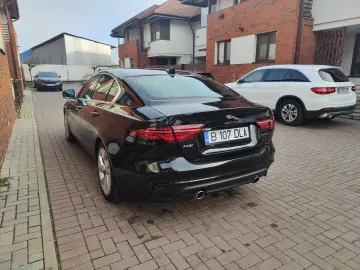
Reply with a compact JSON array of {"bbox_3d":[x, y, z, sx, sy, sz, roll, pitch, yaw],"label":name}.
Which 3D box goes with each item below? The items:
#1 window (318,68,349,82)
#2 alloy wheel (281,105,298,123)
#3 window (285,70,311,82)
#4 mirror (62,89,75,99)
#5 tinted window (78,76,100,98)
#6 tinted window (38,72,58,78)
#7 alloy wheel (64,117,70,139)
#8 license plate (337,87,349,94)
[{"bbox_3d":[4.028,-1.516,6.403,1.250,0.400,0.120,-7,-16,-29],"label":"window"},{"bbox_3d":[3.023,-0.598,6.748,0.190,0.490,0.490,-7,15,-29],"label":"alloy wheel"},{"bbox_3d":[3.109,-1.553,6.603,0.070,0.360,0.840,15,4,-32],"label":"window"},{"bbox_3d":[-1.851,-0.678,4.149,0.235,0.165,0.160,-8,15,-30],"label":"mirror"},{"bbox_3d":[-1.361,-0.696,3.704,0.070,0.420,1.000,17,2,-33],"label":"tinted window"},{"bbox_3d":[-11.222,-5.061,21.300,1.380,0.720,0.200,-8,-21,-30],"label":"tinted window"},{"bbox_3d":[-2.198,-0.154,5.078,0.180,0.490,0.490,-8,15,-30],"label":"alloy wheel"},{"bbox_3d":[4.159,-1.113,6.323,0.520,0.110,0.020,-7,15,-29],"label":"license plate"}]

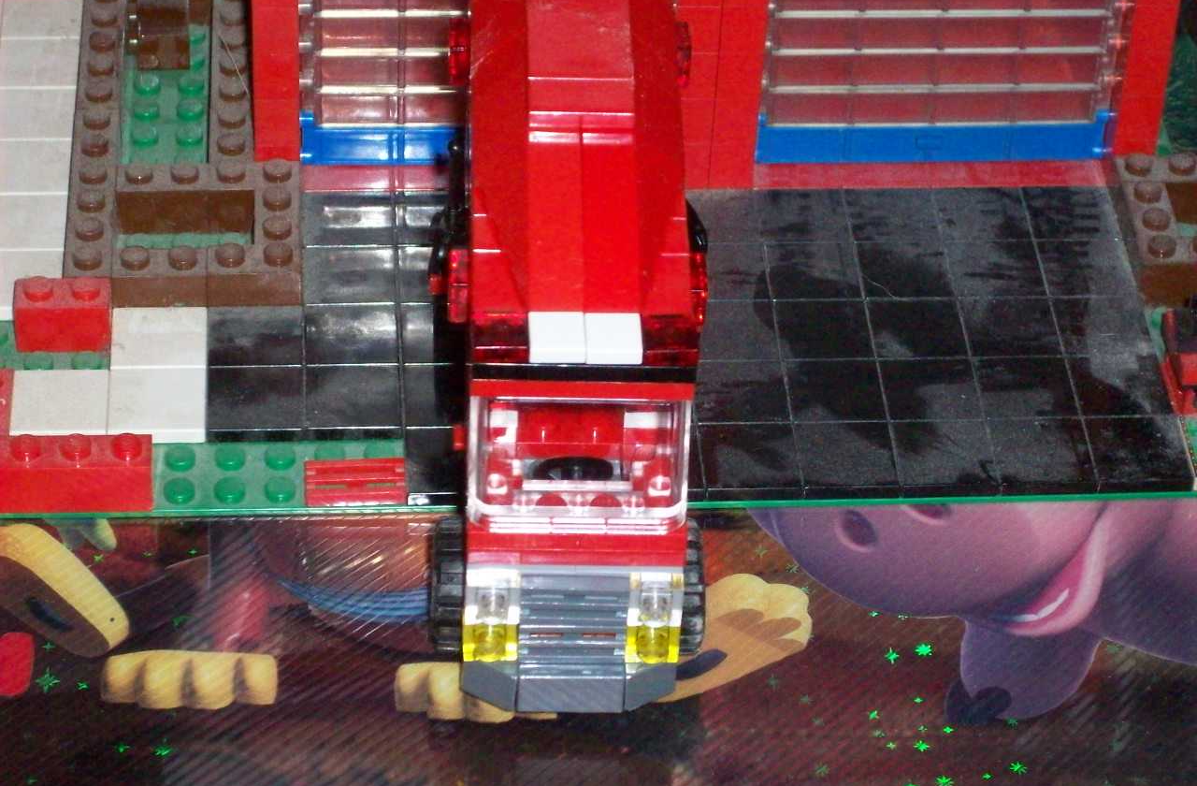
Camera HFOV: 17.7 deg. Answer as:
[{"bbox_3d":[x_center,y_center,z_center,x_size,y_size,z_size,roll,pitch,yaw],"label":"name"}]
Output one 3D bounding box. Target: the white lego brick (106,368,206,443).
[{"bbox_3d":[-0.072,0.002,0.630,0.016,0.003,0.016,-1,40,-4],"label":"white lego brick"}]

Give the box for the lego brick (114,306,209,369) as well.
[{"bbox_3d":[-0.073,-0.008,0.642,0.016,0.003,0.016,-1,40,-4],"label":"lego brick"}]

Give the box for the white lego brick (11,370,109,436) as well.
[{"bbox_3d":[-0.088,0.002,0.629,0.016,0.003,0.016,-1,40,-4],"label":"white lego brick"}]

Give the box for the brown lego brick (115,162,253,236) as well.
[{"bbox_3d":[-0.072,-0.034,0.667,0.024,0.011,0.008,-1,40,-4],"label":"brown lego brick"}]

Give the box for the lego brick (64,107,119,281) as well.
[{"bbox_3d":[-0.087,-0.032,0.663,0.008,0.011,0.048,-1,40,-4],"label":"lego brick"}]

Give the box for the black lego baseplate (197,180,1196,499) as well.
[{"bbox_3d":[0.014,-0.009,0.649,0.160,0.003,0.080,-1,40,-4],"label":"black lego baseplate"}]

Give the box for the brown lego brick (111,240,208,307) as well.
[{"bbox_3d":[-0.074,-0.019,0.649,0.016,0.011,0.008,-1,40,-4],"label":"brown lego brick"}]

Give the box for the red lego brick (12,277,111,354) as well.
[{"bbox_3d":[-0.089,-0.014,0.641,0.016,0.011,0.008,-1,40,-4],"label":"red lego brick"}]

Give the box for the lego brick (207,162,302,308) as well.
[{"bbox_3d":[-0.059,-0.027,0.659,0.016,0.011,0.032,-1,40,-4],"label":"lego brick"}]

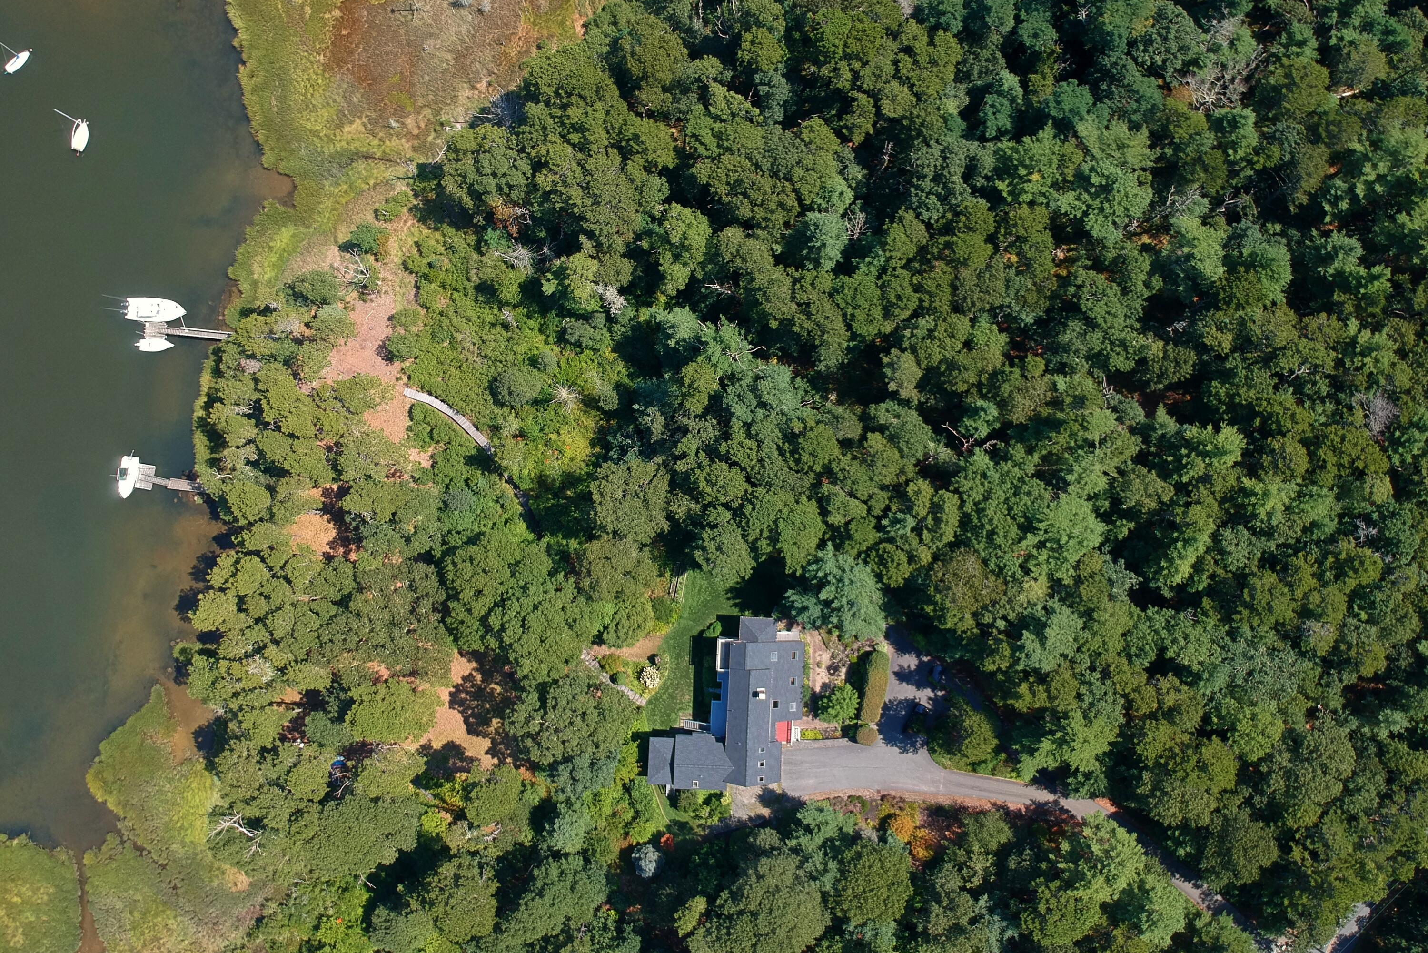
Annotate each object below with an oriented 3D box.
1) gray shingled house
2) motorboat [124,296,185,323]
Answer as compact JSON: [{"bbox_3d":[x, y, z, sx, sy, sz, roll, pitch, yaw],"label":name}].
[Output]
[{"bbox_3d":[1.574,28.716,130.013,19.470,8.800,21.790,1,86,0],"label":"gray shingled house"},{"bbox_3d":[-76.918,-22.884,141.780,8.900,2.700,3.000,5,86,0],"label":"motorboat"}]

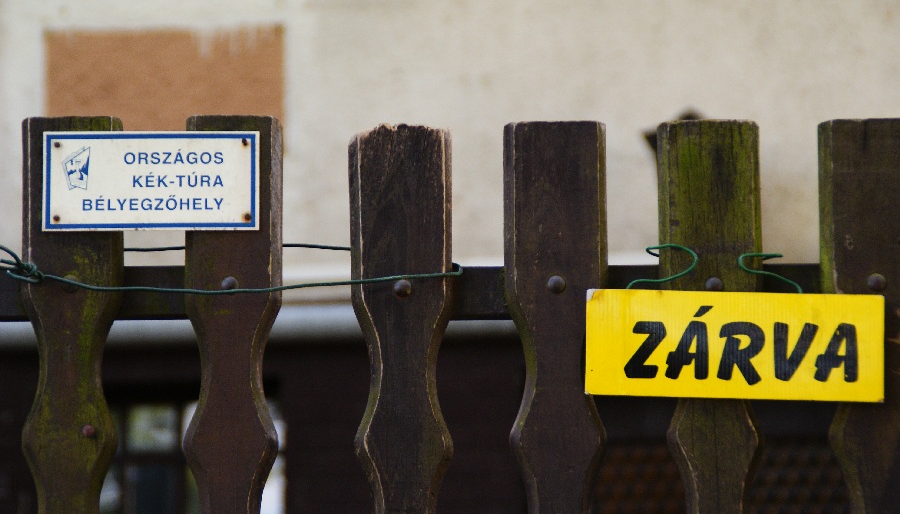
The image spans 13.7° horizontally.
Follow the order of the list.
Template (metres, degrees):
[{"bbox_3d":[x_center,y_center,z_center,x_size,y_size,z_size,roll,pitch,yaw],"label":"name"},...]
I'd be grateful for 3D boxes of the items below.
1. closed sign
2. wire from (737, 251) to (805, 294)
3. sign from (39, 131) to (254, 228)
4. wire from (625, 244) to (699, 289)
[{"bbox_3d":[0.286,0.089,3.765,0.300,0.106,0.005,1,-2,0],"label":"closed sign"},{"bbox_3d":[0.322,0.017,3.780,0.065,0.041,0.040,0,-3,0],"label":"wire"},{"bbox_3d":[-0.300,-0.076,3.770,0.217,0.099,0.004,0,-3,0],"label":"sign"},{"bbox_3d":[0.213,0.010,3.780,0.073,0.044,0.040,0,-3,0],"label":"wire"}]

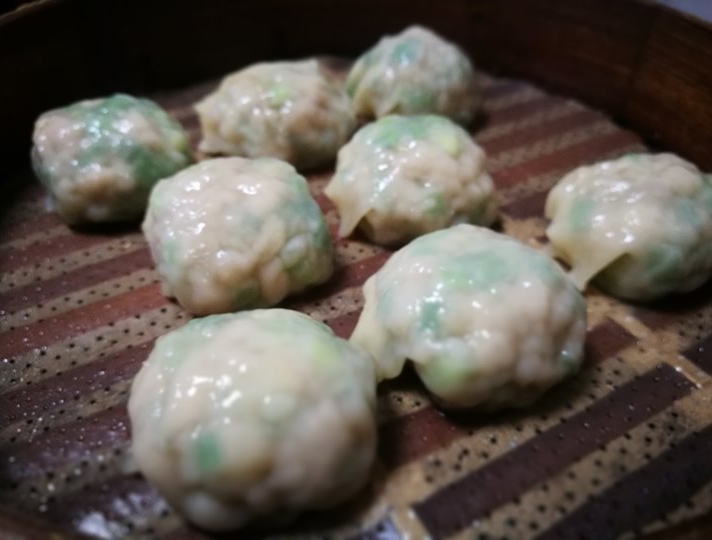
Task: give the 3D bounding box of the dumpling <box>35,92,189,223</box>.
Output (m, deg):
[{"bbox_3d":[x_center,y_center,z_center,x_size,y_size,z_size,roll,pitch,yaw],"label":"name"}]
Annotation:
[{"bbox_3d":[-0.074,-0.034,0.171,0.045,0.035,0.044,1,41,0],"label":"dumpling"}]

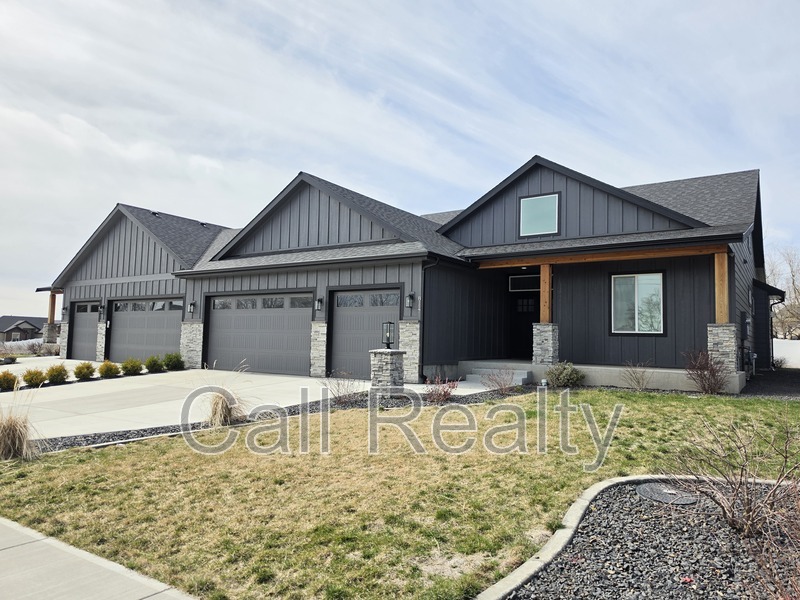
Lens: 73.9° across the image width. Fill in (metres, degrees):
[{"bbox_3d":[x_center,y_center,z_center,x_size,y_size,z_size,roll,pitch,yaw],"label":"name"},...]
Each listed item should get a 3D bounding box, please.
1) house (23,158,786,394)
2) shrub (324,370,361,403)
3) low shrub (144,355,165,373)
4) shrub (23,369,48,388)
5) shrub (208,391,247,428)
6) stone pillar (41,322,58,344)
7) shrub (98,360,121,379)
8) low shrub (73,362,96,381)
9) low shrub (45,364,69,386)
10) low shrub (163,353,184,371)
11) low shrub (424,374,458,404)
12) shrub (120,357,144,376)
[{"bbox_3d":[-3.543,-0.407,23.860,32.600,6.500,14.000,-2,-5,33],"label":"house"},{"bbox_3d":[-1.244,1.872,11.500,0.740,0.670,0.740,1,-4,0],"label":"shrub"},{"bbox_3d":[-7.911,2.077,17.183,0.600,0.540,0.600,-2,-5,33],"label":"low shrub"},{"bbox_3d":[-9.801,2.101,14.278,0.590,0.500,0.590,-2,-5,33],"label":"shrub"},{"bbox_3d":[-2.971,1.858,9.100,0.660,0.600,0.660,-2,-5,33],"label":"shrub"},{"bbox_3d":[-18.960,1.829,28.801,0.550,1.020,0.520,-2,-5,33],"label":"stone pillar"},{"bbox_3d":[-8.710,2.086,15.955,0.610,0.530,0.610,-2,-5,33],"label":"shrub"},{"bbox_3d":[-9.100,2.072,15.357,0.590,0.530,0.590,-2,-5,33],"label":"low shrub"},{"bbox_3d":[-9.500,2.080,14.742,0.580,0.540,0.580,-2,-5,33],"label":"low shrub"},{"bbox_3d":[-7.542,2.071,17.752,0.650,0.550,0.650,-2,-5,33],"label":"low shrub"},{"bbox_3d":[0.867,1.869,11.100,0.680,0.610,0.680,1,-4,0],"label":"low shrub"},{"bbox_3d":[-8.327,2.083,16.544,0.630,0.540,0.630,-2,-5,33],"label":"shrub"}]

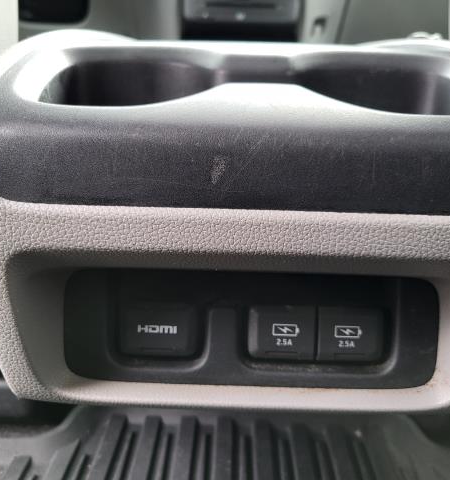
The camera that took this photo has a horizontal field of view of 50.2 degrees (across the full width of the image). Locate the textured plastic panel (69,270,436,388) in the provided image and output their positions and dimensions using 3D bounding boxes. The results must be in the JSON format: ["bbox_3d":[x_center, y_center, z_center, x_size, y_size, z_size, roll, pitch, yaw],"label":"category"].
[{"bbox_3d":[0.011,0.040,0.212,0.163,0.051,0.020,2,7,0],"label":"textured plastic panel"}]

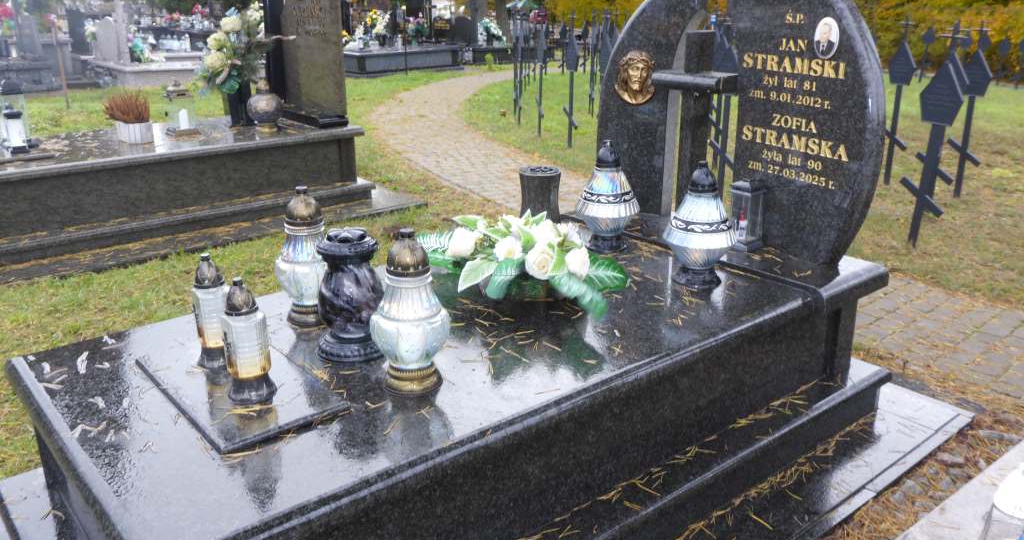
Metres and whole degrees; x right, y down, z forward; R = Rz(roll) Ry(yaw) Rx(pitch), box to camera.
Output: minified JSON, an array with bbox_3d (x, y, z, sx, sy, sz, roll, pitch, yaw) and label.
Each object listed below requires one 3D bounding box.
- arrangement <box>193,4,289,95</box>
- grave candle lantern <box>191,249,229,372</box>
[{"bbox_3d":[-1.751,-1.422,5.343,0.620,0.600,0.460,-4,18,-17],"label":"arrangement"},{"bbox_3d":[-0.677,0.091,1.859,0.077,0.260,0.077,-6,18,-20],"label":"grave candle lantern"}]

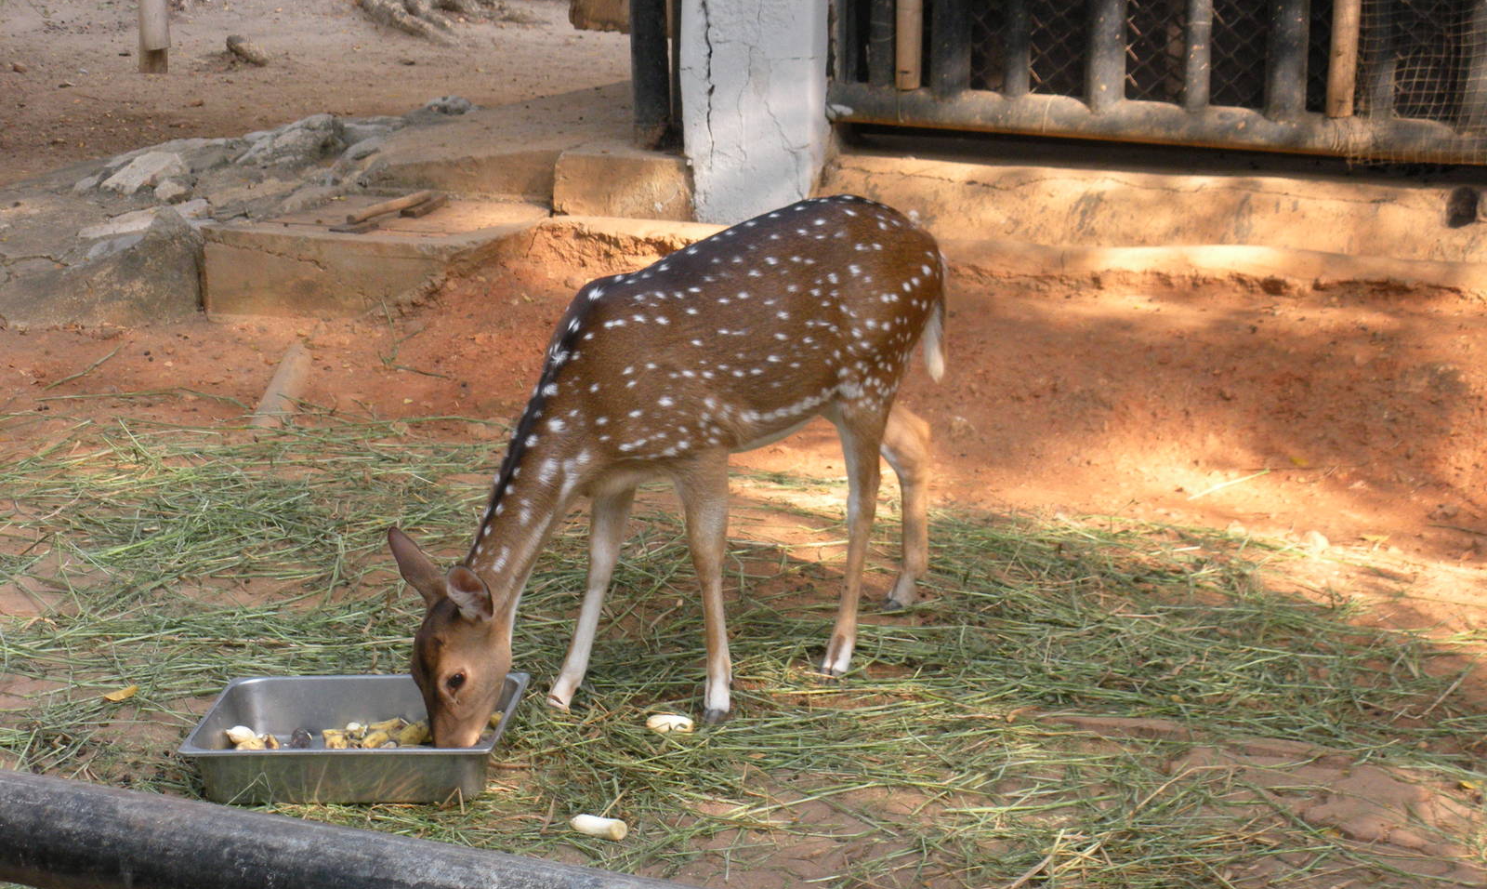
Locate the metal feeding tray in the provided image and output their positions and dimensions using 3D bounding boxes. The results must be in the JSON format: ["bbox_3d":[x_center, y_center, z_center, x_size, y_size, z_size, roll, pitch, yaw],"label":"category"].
[{"bbox_3d":[-0.629,0.488,5.752,0.522,0.099,0.320,-1,19,10],"label":"metal feeding tray"}]

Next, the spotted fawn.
[{"bbox_3d":[-0.084,0.035,5.923,1.113,0.825,0.286,-14,21,-34],"label":"spotted fawn"}]

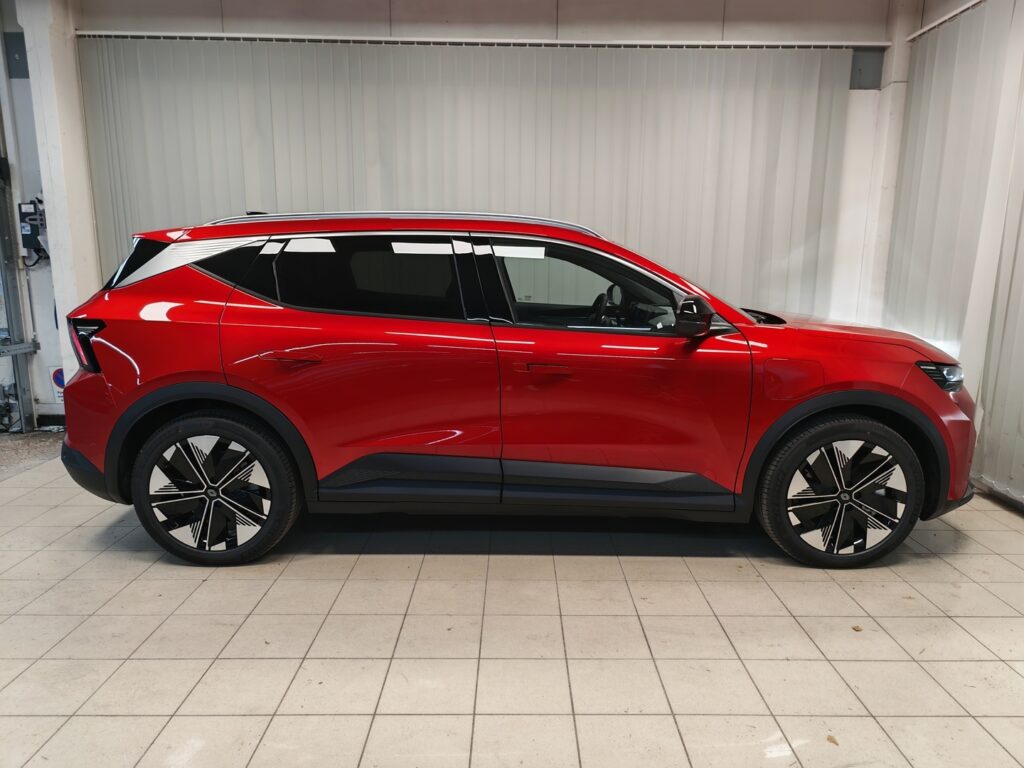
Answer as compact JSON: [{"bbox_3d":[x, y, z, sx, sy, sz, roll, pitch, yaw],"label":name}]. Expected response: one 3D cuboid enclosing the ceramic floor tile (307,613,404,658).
[{"bbox_3d":[-0.564,0.924,2.483,0.298,0.010,0.294,0,10,0],"label":"ceramic floor tile"}]

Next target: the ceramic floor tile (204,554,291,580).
[{"bbox_3d":[-1.152,0.816,3.042,0.295,0.010,0.294,0,10,0],"label":"ceramic floor tile"}]

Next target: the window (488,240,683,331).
[{"bbox_3d":[0.318,-0.438,2.997,0.810,0.440,0.040,0,-17,0],"label":"window"}]

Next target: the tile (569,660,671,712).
[{"bbox_3d":[0.338,0.974,2.185,0.297,0.010,0.297,0,10,0],"label":"tile"}]

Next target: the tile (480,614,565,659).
[{"bbox_3d":[0.037,0.922,2.480,0.298,0.010,0.298,0,9,0],"label":"tile"}]

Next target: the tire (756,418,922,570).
[{"bbox_3d":[1.464,0.457,3.061,0.710,0.710,0.235,0,10,0],"label":"tire"}]

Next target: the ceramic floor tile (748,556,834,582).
[{"bbox_3d":[1.242,0.829,3.066,0.298,0.010,0.294,0,10,0],"label":"ceramic floor tile"}]

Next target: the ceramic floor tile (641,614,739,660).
[{"bbox_3d":[0.638,0.925,2.478,0.297,0.010,0.297,0,10,0],"label":"ceramic floor tile"}]

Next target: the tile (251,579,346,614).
[{"bbox_3d":[-0.856,0.868,2.753,0.296,0.012,0.296,0,10,0],"label":"tile"}]

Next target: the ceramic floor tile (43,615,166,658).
[{"bbox_3d":[-1.463,0.918,2.477,0.298,0.010,0.298,0,9,0],"label":"ceramic floor tile"}]

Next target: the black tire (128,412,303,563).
[{"bbox_3d":[-1.313,0.450,3.073,0.708,0.706,0.240,0,10,0],"label":"black tire"}]

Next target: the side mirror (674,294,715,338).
[{"bbox_3d":[0.768,-0.288,2.848,0.135,0.169,0.230,0,9,0],"label":"side mirror"}]

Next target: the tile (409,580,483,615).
[{"bbox_3d":[-0.260,0.867,2.751,0.295,0.010,0.294,0,10,0],"label":"tile"}]

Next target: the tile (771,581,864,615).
[{"bbox_3d":[1.230,0.873,2.755,0.296,0.012,0.296,0,10,0],"label":"tile"}]

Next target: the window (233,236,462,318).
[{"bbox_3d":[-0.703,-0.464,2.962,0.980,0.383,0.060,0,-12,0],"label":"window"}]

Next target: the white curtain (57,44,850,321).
[{"bbox_3d":[-0.336,-1.035,5.149,5.565,2.893,0.100,0,9,0],"label":"white curtain"}]

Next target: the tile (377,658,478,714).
[{"bbox_3d":[-0.263,0.977,2.194,0.298,0.010,0.294,0,10,0],"label":"tile"}]

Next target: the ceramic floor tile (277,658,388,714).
[{"bbox_3d":[-0.563,0.970,2.183,0.298,0.010,0.298,0,9,0],"label":"ceramic floor tile"}]

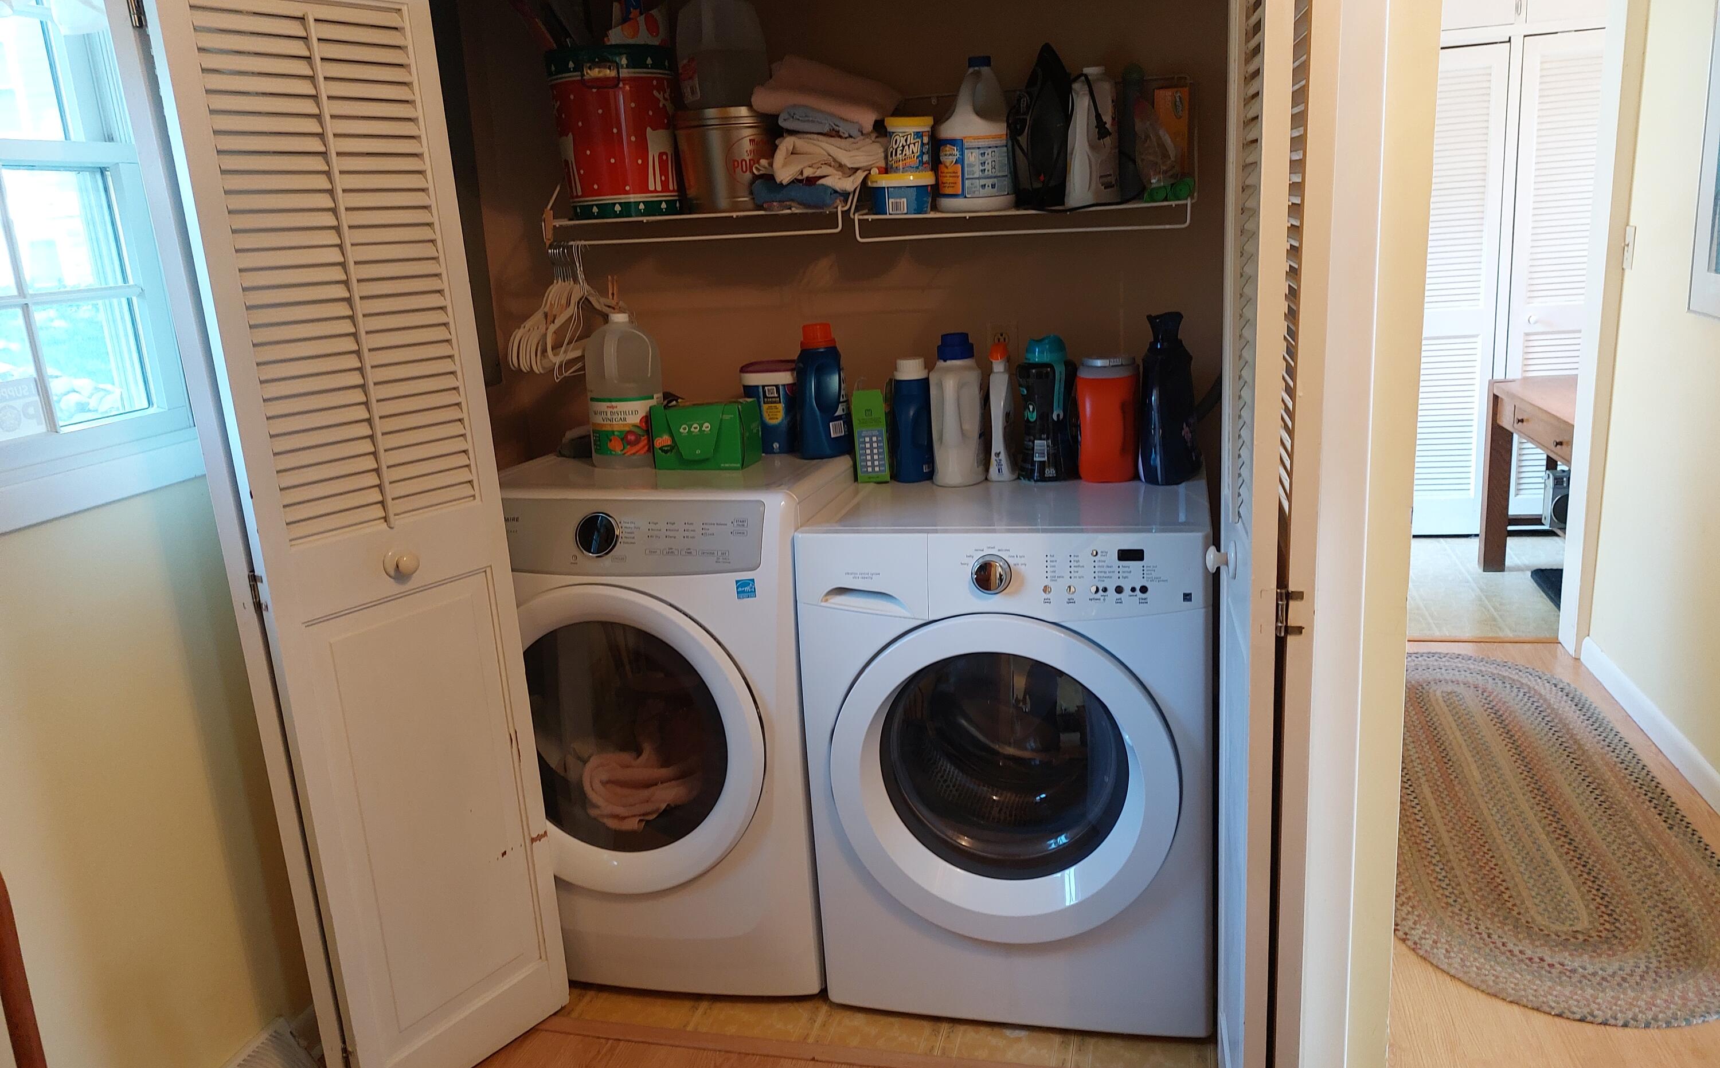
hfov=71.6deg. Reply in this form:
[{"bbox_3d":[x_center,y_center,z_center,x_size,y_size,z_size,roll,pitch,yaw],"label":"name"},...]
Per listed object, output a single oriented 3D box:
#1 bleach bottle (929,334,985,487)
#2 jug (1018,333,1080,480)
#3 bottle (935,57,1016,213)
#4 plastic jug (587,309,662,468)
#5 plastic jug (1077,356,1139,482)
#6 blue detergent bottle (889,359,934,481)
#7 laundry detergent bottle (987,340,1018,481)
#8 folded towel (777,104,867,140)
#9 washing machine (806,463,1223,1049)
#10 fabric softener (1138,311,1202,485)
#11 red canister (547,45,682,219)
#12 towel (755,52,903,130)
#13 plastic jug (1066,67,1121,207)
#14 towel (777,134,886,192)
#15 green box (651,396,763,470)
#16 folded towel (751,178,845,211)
[{"bbox_3d":[0.196,-0.246,2.337,0.098,0.286,0.138,0,14,14],"label":"bleach bottle"},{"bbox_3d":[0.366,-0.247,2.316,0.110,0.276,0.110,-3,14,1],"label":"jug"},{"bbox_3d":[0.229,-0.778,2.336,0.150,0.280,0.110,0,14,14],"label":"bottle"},{"bbox_3d":[-0.486,-0.287,2.370,0.148,0.296,0.148,-5,14,-5],"label":"plastic jug"},{"bbox_3d":[0.476,-0.225,2.290,0.116,0.234,0.112,0,14,14],"label":"plastic jug"},{"bbox_3d":[0.104,-0.234,2.410,0.076,0.245,0.120,1,14,18],"label":"blue detergent bottle"},{"bbox_3d":[0.281,-0.243,2.345,0.050,0.264,0.100,0,14,14],"label":"laundry detergent bottle"},{"bbox_3d":[-0.075,-0.824,2.381,0.150,0.050,0.200,0,14,14],"label":"folded towel"},{"bbox_3d":[0.325,0.363,2.345,0.686,0.913,0.720,0,14,14],"label":"washing machine"},{"bbox_3d":[0.583,-0.262,2.243,0.110,0.314,0.150,3,15,26],"label":"fabric softener"},{"bbox_3d":[-0.515,-0.845,2.520,0.247,0.322,0.247,-3,14,1],"label":"red canister"},{"bbox_3d":[-0.050,-0.869,2.375,0.245,0.105,0.250,12,17,11],"label":"towel"},{"bbox_3d":[0.438,-0.744,2.234,0.088,0.238,0.125,4,15,29],"label":"plastic jug"},{"bbox_3d":[-0.061,-0.747,2.397,0.190,0.095,0.200,0,14,14],"label":"towel"},{"bbox_3d":[-0.295,-0.194,2.305,0.193,0.120,0.100,2,15,21],"label":"green box"},{"bbox_3d":[-0.098,-0.695,2.437,0.165,0.060,0.240,0,14,14],"label":"folded towel"}]

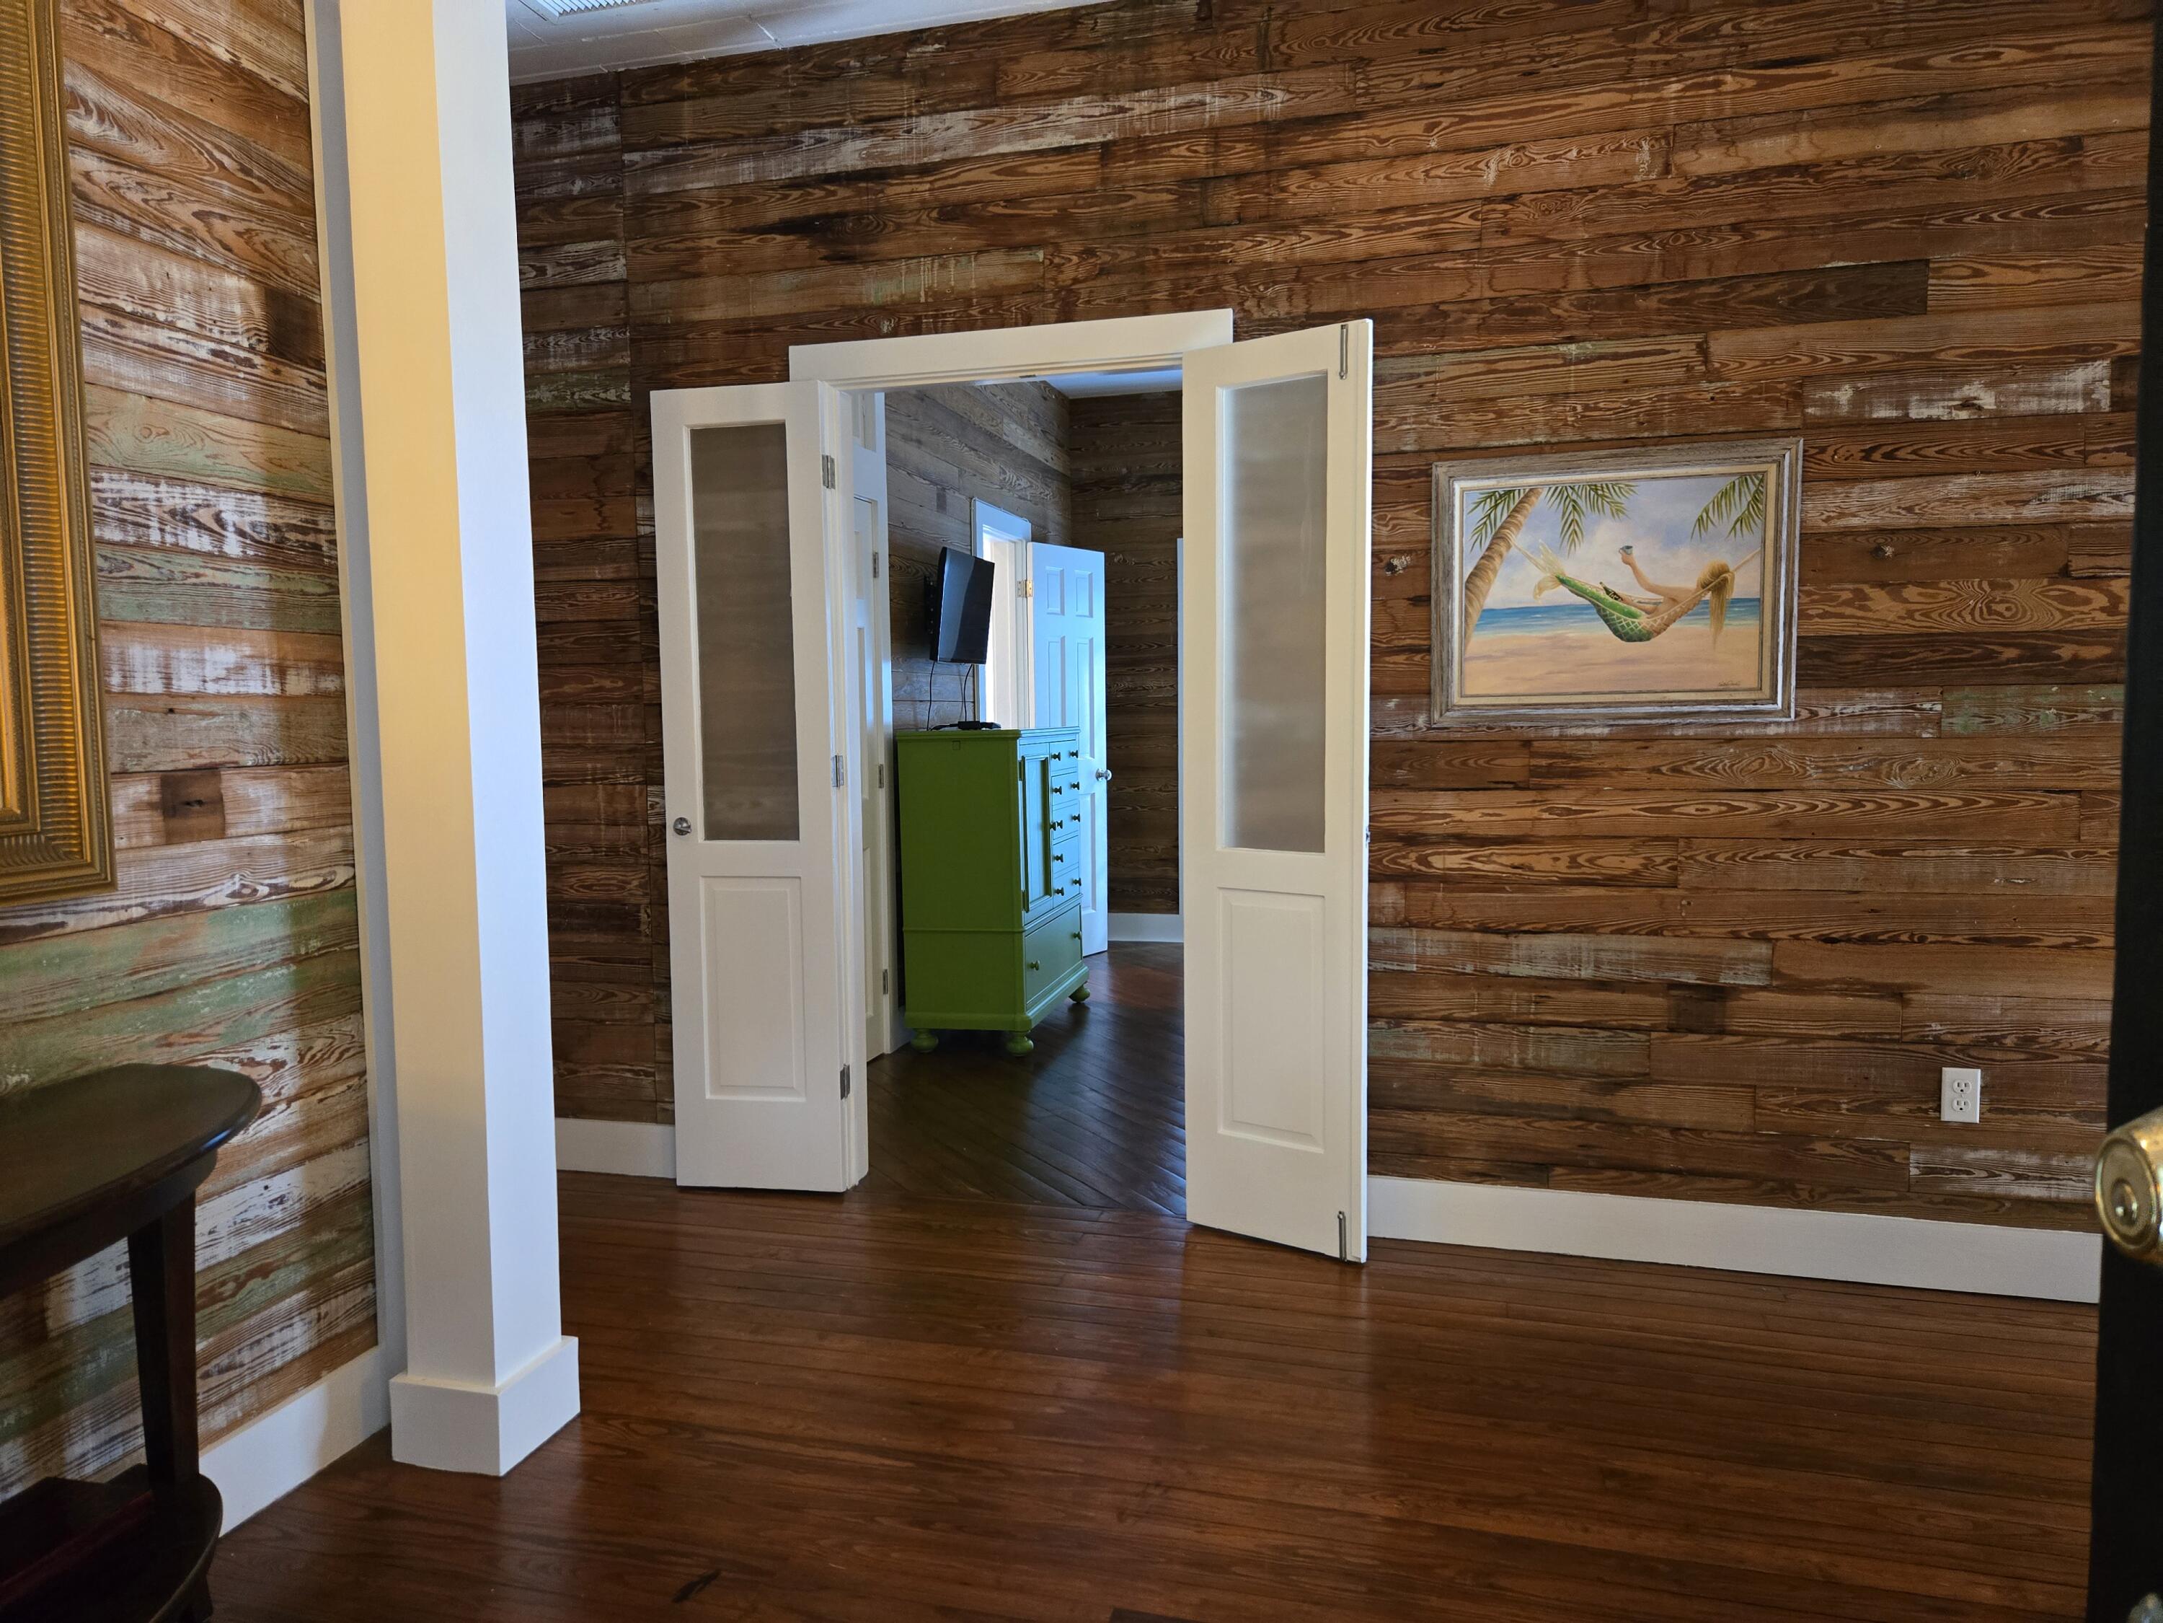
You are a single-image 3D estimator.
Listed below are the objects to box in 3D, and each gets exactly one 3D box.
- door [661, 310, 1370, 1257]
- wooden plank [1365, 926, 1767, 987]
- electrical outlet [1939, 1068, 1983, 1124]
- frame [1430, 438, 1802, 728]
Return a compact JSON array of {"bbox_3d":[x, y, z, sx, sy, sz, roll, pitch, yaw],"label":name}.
[{"bbox_3d":[-0.203,-0.076,3.471,1.780,2.149,0.255,1,4,15],"label":"door"},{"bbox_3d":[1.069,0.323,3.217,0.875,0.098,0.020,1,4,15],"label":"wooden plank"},{"bbox_3d":[1.845,0.595,3.014,0.070,0.115,0.008,1,4,15],"label":"electrical outlet"},{"bbox_3d":[1.143,-0.480,3.108,0.735,0.575,0.040,1,4,15],"label":"frame"}]

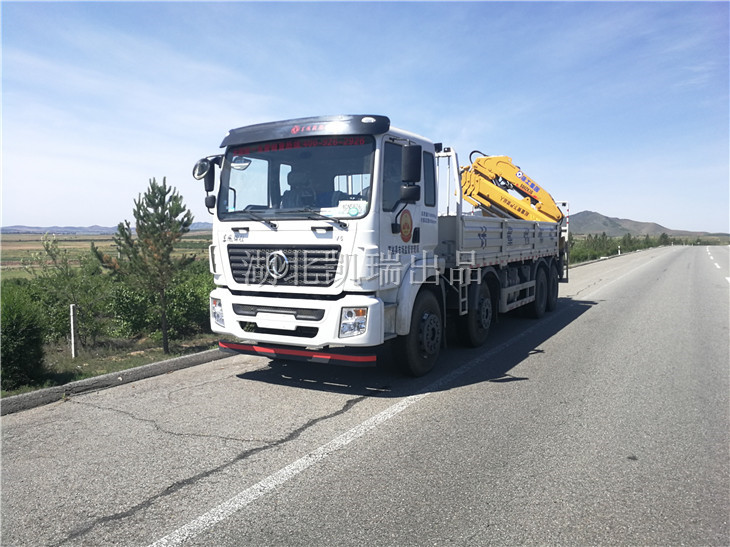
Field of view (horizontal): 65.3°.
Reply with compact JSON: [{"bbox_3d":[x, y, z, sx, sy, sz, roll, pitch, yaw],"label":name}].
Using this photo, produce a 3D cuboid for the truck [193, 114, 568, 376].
[{"bbox_3d":[1.503,-0.817,10.567,2.600,3.750,9.900,2,4,30],"label":"truck"}]

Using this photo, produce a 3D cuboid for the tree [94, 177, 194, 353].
[{"bbox_3d":[-2.886,-0.124,7.450,1.280,2.300,1.250,0,4,0],"label":"tree"}]

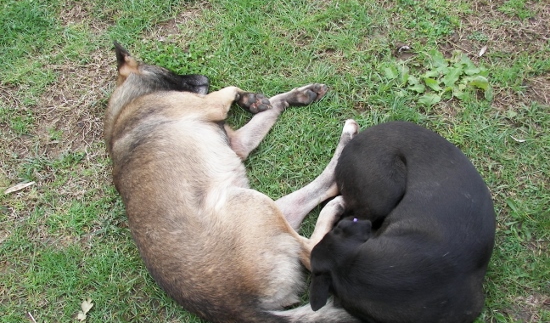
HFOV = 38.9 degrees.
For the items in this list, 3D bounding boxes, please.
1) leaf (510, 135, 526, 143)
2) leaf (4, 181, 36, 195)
[{"bbox_3d":[0.611,-0.055,1.964,0.038,0.008,0.014,20,57,14],"label":"leaf"},{"bbox_3d":[-0.616,0.064,1.881,0.073,0.012,0.014,-18,57,-12],"label":"leaf"}]

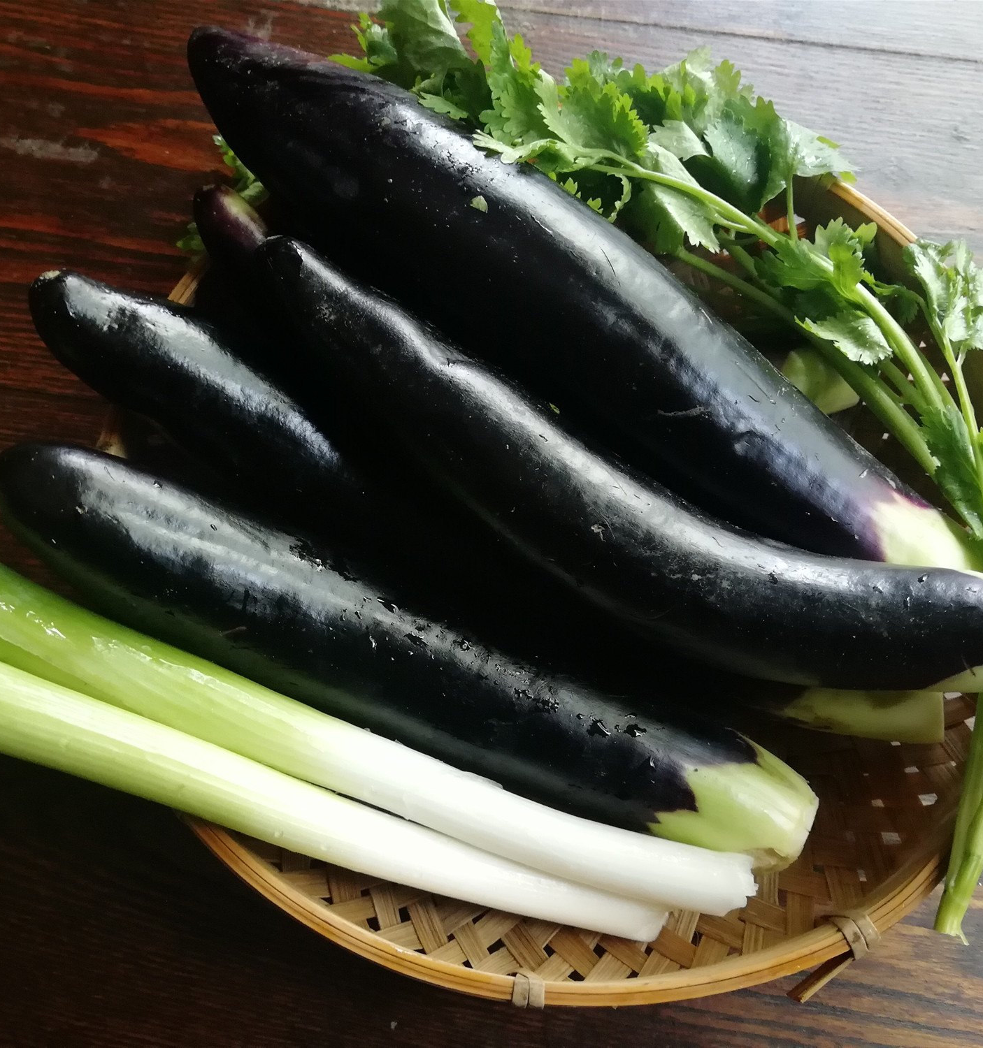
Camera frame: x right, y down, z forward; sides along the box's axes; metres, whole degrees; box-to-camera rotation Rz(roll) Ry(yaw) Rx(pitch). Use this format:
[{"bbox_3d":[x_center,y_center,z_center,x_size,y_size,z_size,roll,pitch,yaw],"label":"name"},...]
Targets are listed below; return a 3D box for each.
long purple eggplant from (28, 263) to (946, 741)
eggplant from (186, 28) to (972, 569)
[{"bbox_3d":[-0.007,0.003,0.348,0.321,0.043,0.058,24,69,1],"label":"long purple eggplant"},{"bbox_3d":[0.021,-0.069,0.360,0.315,0.067,0.067,37,72,5],"label":"eggplant"}]

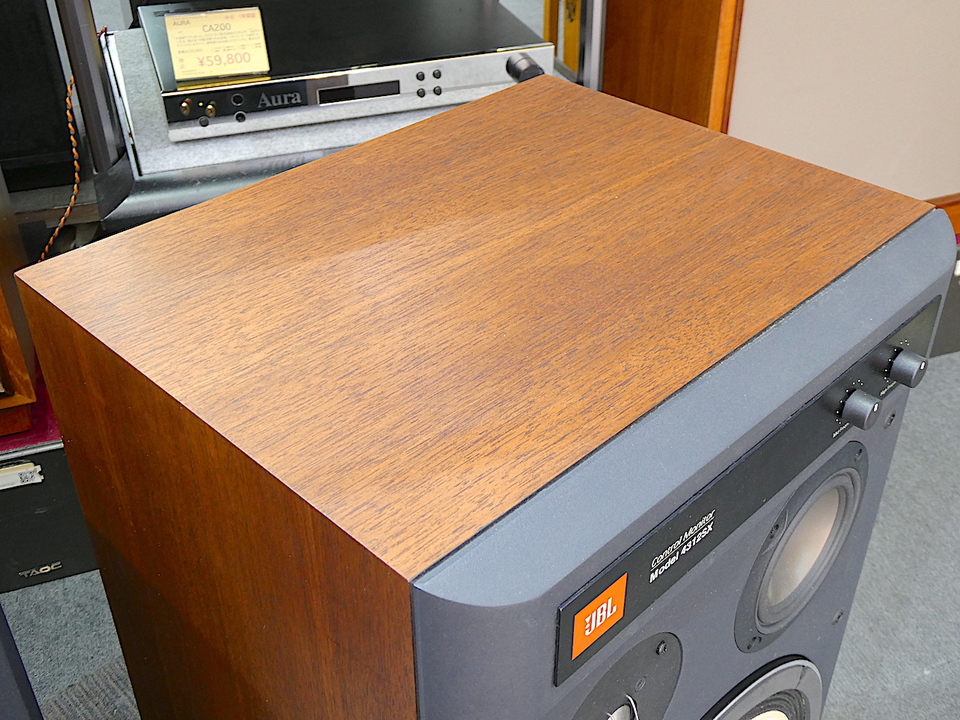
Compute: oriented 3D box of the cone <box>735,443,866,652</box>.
[{"bbox_3d":[0.155,0.092,0.515,0.120,0.116,0.028,-29,43,-36],"label":"cone"}]

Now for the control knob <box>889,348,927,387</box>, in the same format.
[{"bbox_3d":[0.203,0.004,0.486,0.017,0.017,0.012,-29,43,-36],"label":"control knob"}]

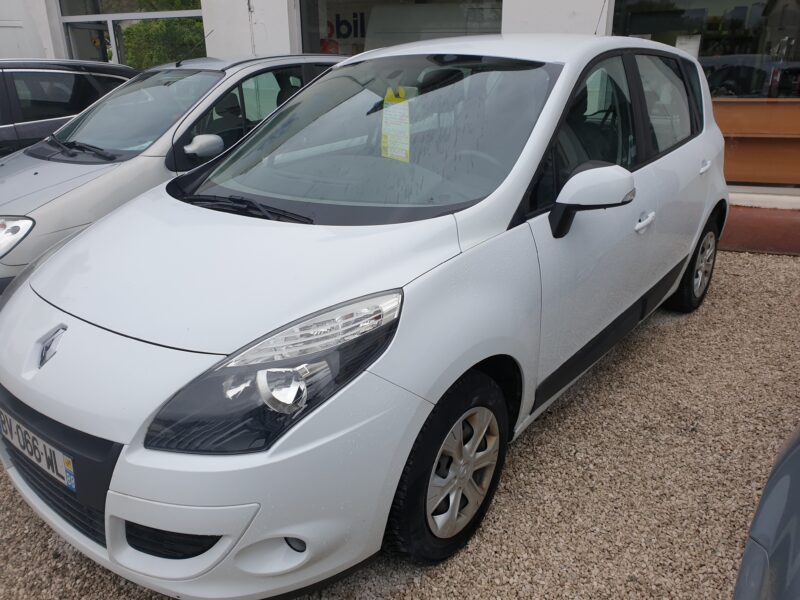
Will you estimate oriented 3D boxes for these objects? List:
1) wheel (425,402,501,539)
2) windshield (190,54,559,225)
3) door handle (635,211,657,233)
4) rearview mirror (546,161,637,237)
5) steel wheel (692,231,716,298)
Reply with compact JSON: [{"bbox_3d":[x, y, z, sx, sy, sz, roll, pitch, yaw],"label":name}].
[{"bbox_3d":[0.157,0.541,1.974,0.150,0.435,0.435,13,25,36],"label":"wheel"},{"bbox_3d":[-0.165,-0.700,2.489,1.410,0.120,1.060,14,55,38],"label":"windshield"},{"bbox_3d":[1.084,-0.346,2.667,0.055,0.048,0.220,14,32,38],"label":"door handle"},{"bbox_3d":[0.649,-0.345,2.047,0.220,0.235,0.220,14,26,38],"label":"rearview mirror"},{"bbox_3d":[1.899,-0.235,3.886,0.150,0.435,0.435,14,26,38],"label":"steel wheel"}]

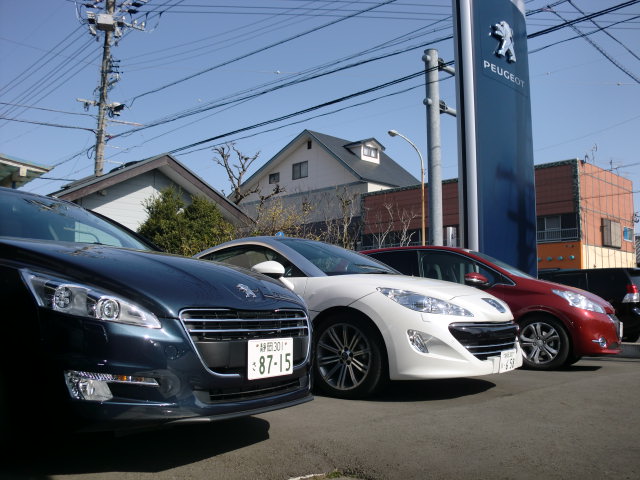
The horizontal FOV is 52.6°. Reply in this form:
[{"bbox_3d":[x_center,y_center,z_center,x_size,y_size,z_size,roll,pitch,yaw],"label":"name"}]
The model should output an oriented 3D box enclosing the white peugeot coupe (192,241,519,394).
[{"bbox_3d":[-0.233,0.679,6.287,4.290,1.360,1.845,-5,-8,39],"label":"white peugeot coupe"}]

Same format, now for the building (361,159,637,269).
[{"bbox_3d":[8.578,0.741,32.174,11.497,6.724,6.333,-6,-9,44],"label":"building"}]

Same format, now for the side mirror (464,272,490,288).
[{"bbox_3d":[1.811,0.466,7.440,0.170,0.160,0.240,-4,-7,30],"label":"side mirror"}]

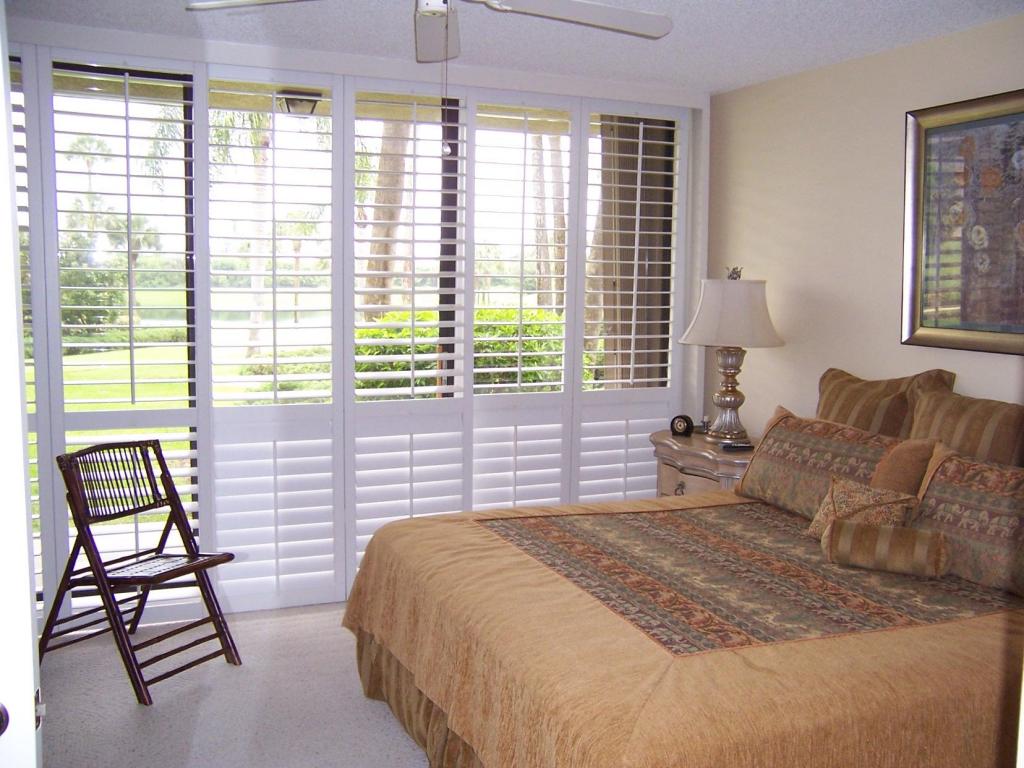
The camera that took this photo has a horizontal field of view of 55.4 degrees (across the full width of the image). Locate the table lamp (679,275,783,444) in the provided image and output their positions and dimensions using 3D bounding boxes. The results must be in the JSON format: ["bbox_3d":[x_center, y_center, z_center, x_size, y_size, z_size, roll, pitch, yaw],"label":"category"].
[{"bbox_3d":[1.036,-0.134,4.579,0.502,0.809,0.502,1,7,0],"label":"table lamp"}]

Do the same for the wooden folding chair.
[{"bbox_3d":[-1.425,0.659,3.701,0.650,0.845,0.470,4,7,29],"label":"wooden folding chair"}]

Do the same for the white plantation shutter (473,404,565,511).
[{"bbox_3d":[0.025,0.512,4.800,0.515,0.903,0.050,-2,7,-23],"label":"white plantation shutter"}]

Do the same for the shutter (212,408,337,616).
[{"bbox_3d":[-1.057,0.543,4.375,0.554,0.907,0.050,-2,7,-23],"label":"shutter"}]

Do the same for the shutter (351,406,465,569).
[{"bbox_3d":[-0.481,0.525,4.624,0.554,0.903,0.050,-2,7,-23],"label":"shutter"}]

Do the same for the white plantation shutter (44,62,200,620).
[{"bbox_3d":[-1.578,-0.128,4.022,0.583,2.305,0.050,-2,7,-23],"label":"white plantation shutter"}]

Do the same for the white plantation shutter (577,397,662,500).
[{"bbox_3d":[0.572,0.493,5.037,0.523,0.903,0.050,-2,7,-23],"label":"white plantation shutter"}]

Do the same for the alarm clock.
[{"bbox_3d":[0.823,0.201,4.714,0.100,0.107,0.050,7,9,42],"label":"alarm clock"}]

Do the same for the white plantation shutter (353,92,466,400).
[{"bbox_3d":[-0.465,-0.615,4.494,0.554,1.385,0.050,-2,7,-23],"label":"white plantation shutter"}]

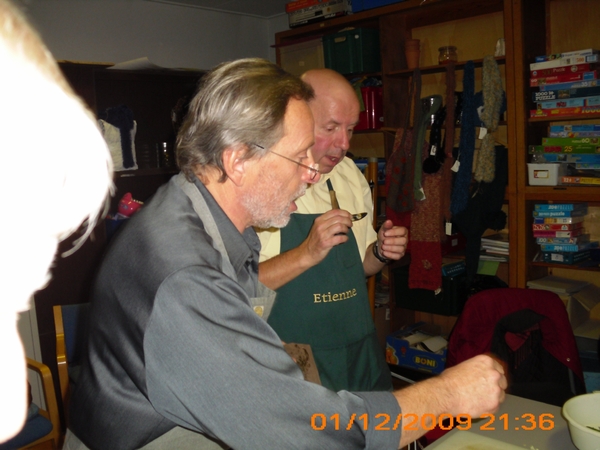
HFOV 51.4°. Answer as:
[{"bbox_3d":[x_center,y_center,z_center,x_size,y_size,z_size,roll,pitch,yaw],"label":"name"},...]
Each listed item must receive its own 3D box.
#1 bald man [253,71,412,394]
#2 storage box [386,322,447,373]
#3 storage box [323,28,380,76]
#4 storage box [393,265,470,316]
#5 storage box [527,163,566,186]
[{"bbox_3d":[0.048,0.465,1.540,0.510,1.660,0.450,-8,8,-32],"label":"bald man"},{"bbox_3d":[0.769,0.709,3.590,0.393,0.150,0.360,4,10,44],"label":"storage box"},{"bbox_3d":[0.372,-1.021,3.767,0.288,0.242,0.350,4,10,44],"label":"storage box"},{"bbox_3d":[0.775,0.358,3.564,0.359,0.215,0.280,4,10,44],"label":"storage box"},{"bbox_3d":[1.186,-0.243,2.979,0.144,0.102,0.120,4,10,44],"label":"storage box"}]

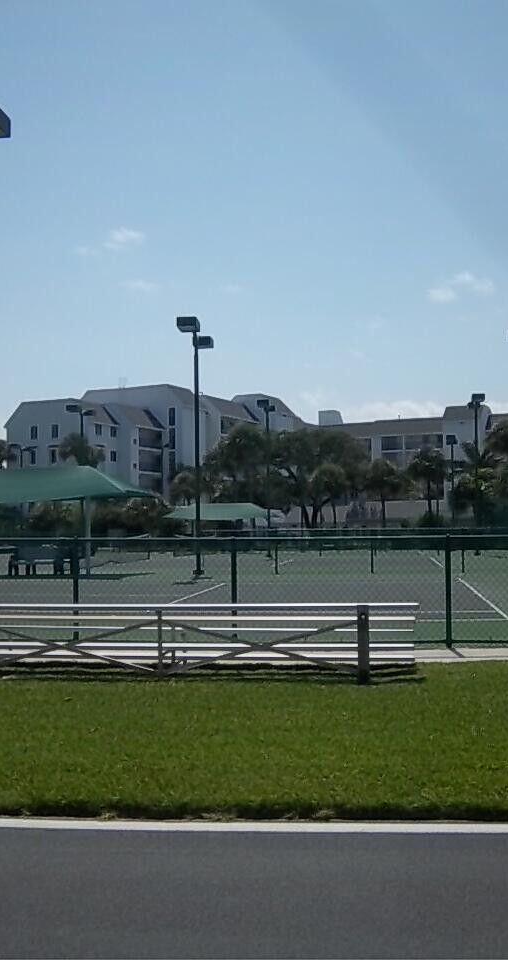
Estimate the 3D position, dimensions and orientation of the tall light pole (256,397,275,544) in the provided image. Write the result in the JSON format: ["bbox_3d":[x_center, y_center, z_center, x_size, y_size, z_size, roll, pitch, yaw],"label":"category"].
[{"bbox_3d":[0.650,-0.114,46.368,0.550,7.120,2.900,-1,-3,8],"label":"tall light pole"}]

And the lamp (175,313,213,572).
[{"bbox_3d":[-1.605,-0.866,29.535,0.550,7.120,2.900,-1,-3,8],"label":"lamp"}]

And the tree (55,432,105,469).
[{"bbox_3d":[-12.787,0.843,76.383,3.500,8.300,3.500,-1,-3,8],"label":"tree"}]

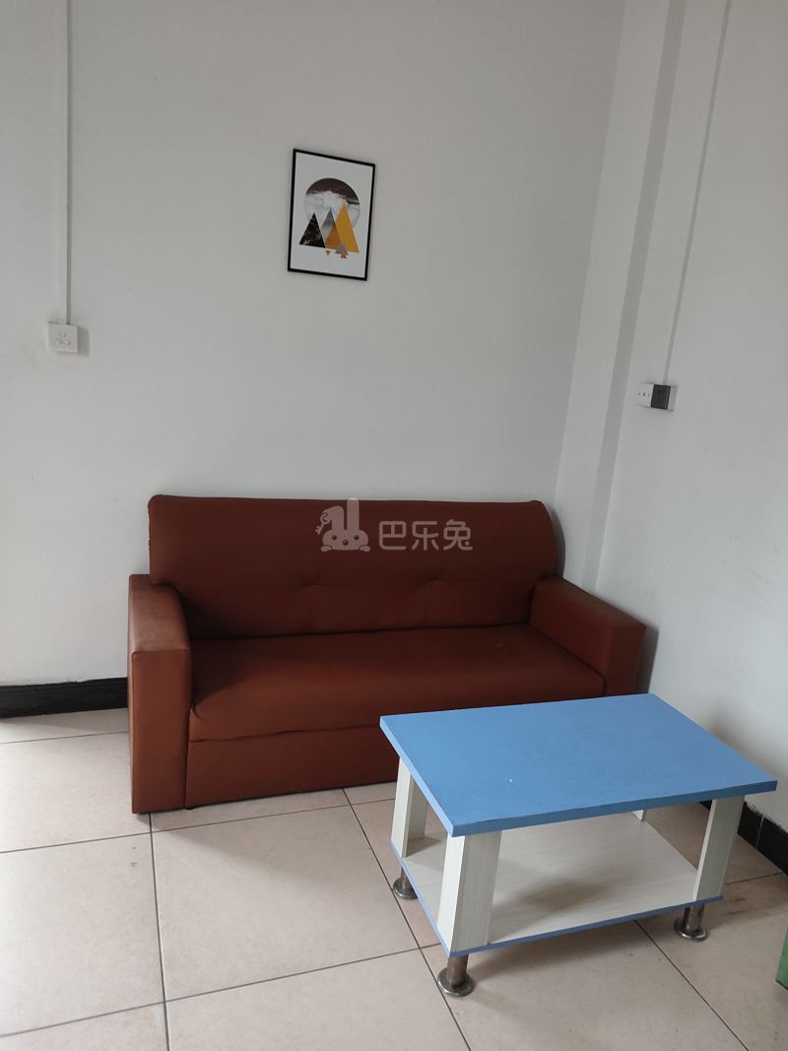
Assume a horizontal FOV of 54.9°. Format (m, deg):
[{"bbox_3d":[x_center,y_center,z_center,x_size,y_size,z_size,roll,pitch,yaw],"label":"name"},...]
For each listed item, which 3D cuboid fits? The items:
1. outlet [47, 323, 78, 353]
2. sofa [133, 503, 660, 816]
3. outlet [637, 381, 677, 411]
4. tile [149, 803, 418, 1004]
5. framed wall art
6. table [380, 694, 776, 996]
[{"bbox_3d":[-1.080,-0.615,2.485,0.088,0.088,0.035,0,15,-20],"label":"outlet"},{"bbox_3d":[-0.035,0.374,2.782,1.752,0.843,0.670,0,14,-20],"label":"sofa"},{"bbox_3d":[0.962,-0.472,2.781,0.033,0.085,0.174,0,15,-20],"label":"outlet"},{"bbox_3d":[-0.319,0.970,2.034,0.597,0.010,0.597,0,15,-20],"label":"tile"},{"bbox_3d":[-0.223,-1.087,2.682,0.295,0.395,0.019,0,15,-20],"label":"framed wall art"},{"bbox_3d":[0.431,0.797,1.980,0.863,0.480,0.470,0,15,-20],"label":"table"}]

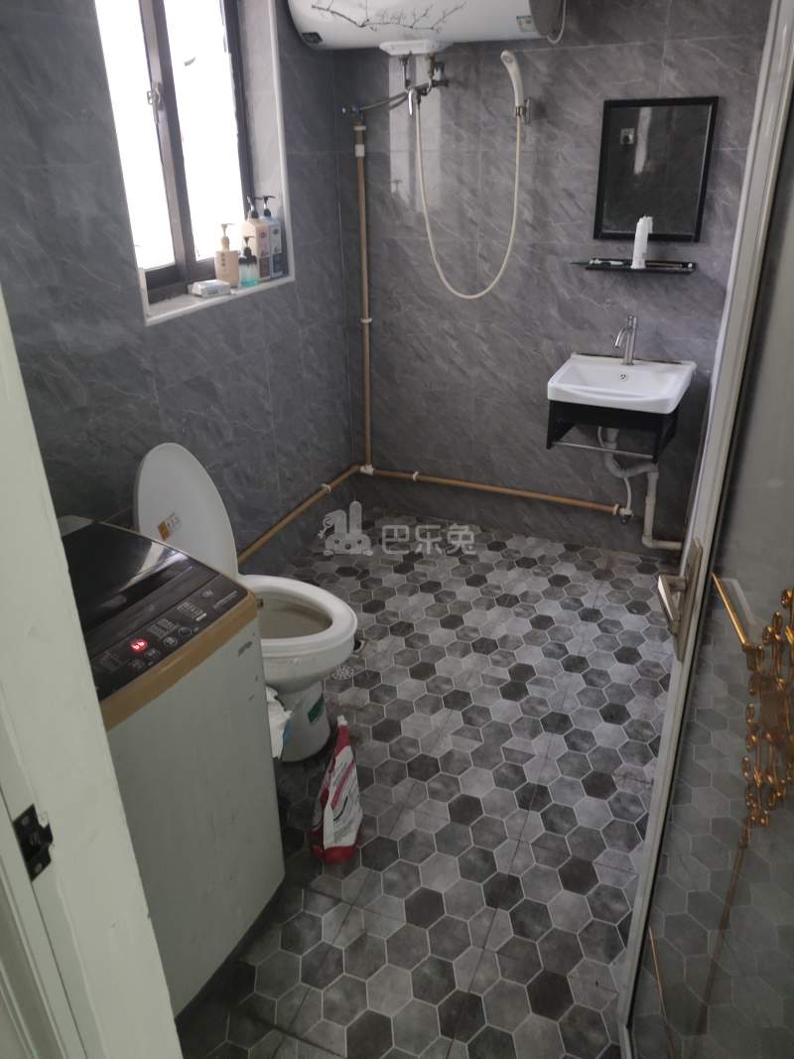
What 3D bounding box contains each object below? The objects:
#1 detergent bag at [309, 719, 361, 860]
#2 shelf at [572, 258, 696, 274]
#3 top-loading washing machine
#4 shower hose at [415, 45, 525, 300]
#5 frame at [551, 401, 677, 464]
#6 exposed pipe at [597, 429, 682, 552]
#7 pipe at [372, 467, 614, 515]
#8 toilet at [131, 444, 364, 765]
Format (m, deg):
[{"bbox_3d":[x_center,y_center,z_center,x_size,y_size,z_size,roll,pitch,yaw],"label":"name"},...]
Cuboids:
[{"bbox_3d":[-0.137,0.592,1.740,0.120,0.365,0.085,-11,28,-20],"label":"detergent bag"},{"bbox_3d":[0.848,-0.918,2.667,0.360,0.035,0.105,10,28,20],"label":"shelf"},{"bbox_3d":[-0.577,0.470,1.467,0.470,0.830,0.480,13,29,25],"label":"top-loading washing machine"},{"bbox_3d":[0.250,-1.226,2.709,0.370,0.800,0.170,10,28,20],"label":"shower hose"},{"bbox_3d":[0.791,-0.418,2.785,0.400,0.200,0.350,10,28,20],"label":"frame"},{"bbox_3d":[0.948,-0.156,2.922,0.370,0.530,0.190,10,28,20],"label":"exposed pipe"},{"bbox_3d":[0.388,-0.172,3.256,1.110,0.040,0.040,11,28,19],"label":"pipe"},{"bbox_3d":[-0.405,0.179,2.046,0.600,0.840,0.370,9,28,20],"label":"toilet"}]

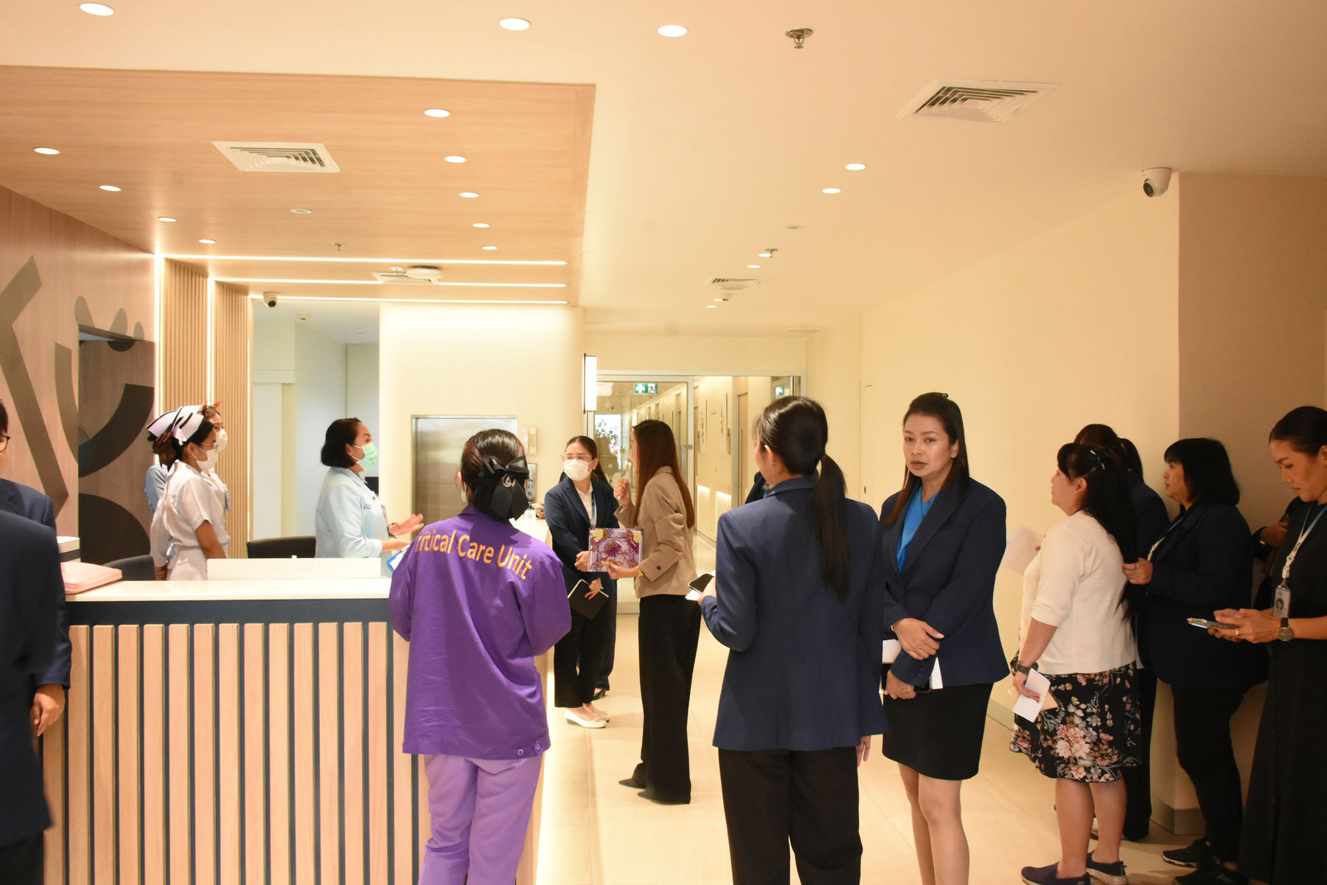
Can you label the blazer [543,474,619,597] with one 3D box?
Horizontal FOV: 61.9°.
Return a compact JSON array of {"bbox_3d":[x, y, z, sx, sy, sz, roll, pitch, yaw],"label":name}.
[{"bbox_3d":[-0.447,0.501,6.000,0.430,0.650,0.280,0,0,-38],"label":"blazer"}]

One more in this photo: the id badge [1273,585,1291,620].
[{"bbox_3d":[1.490,0.386,2.660,0.010,0.092,0.056,0,0,-22],"label":"id badge"}]

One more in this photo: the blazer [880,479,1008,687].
[{"bbox_3d":[0.785,0.389,3.120,0.300,0.600,0.440,0,0,-42],"label":"blazer"}]

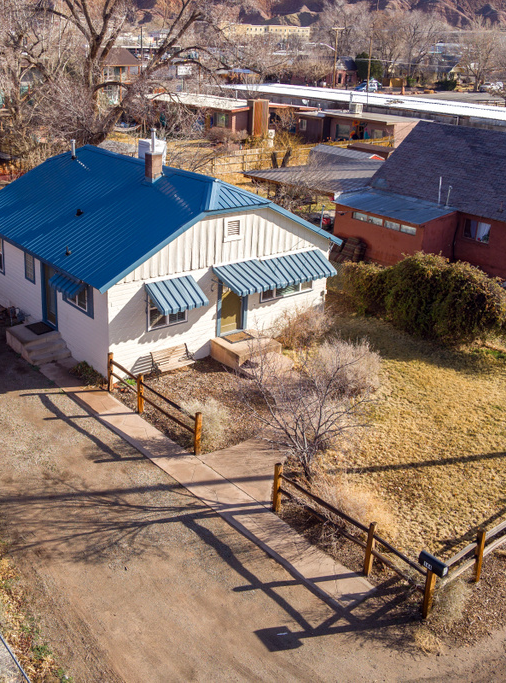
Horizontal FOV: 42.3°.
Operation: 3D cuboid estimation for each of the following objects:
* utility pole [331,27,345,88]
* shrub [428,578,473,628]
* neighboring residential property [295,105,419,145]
[{"bbox_3d":[15.447,-52.305,120.919,2.400,10.478,0.350,3,23,0],"label":"utility pole"},{"bbox_3d":[3.478,4.516,11.472,0.720,0.600,0.680,3,23,0],"label":"shrub"},{"bbox_3d":[14.821,-26.495,81.730,11.500,2.800,15.500,-17,30,-38],"label":"neighboring residential property"}]

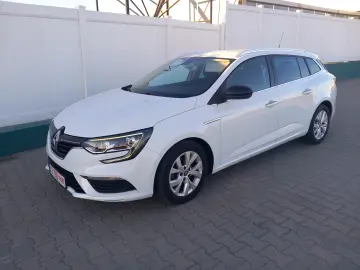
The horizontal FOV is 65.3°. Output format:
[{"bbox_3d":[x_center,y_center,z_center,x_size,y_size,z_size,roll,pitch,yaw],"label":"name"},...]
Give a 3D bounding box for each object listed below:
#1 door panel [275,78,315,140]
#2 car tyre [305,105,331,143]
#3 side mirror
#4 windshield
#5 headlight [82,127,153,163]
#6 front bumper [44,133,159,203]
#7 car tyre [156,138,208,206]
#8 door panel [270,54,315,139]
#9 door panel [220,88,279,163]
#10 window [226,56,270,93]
[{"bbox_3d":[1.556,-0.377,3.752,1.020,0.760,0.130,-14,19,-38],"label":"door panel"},{"bbox_3d":[2.097,-0.161,4.337,0.632,0.632,0.210,-14,19,-38],"label":"car tyre"},{"bbox_3d":[0.591,-0.411,2.787,0.160,0.145,0.210,-14,19,-38],"label":"side mirror"},{"bbox_3d":[0.049,-0.753,3.491,0.860,0.130,1.360,-43,35,-25],"label":"windshield"},{"bbox_3d":[-0.540,0.078,2.404,0.460,0.270,0.470,-14,19,-38],"label":"headlight"},{"bbox_3d":[-0.955,0.180,2.857,0.620,0.550,1.780,-14,19,-38],"label":"front bumper"},{"bbox_3d":[0.013,0.352,2.678,0.632,0.632,0.210,-14,19,-38],"label":"car tyre"},{"bbox_3d":[1.518,-0.536,3.767,1.020,1.050,0.260,-14,19,-38],"label":"door panel"},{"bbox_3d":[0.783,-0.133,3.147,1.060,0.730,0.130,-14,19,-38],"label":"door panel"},{"bbox_3d":[0.752,-0.673,3.116,0.950,0.400,0.080,-14,-7,-38],"label":"window"}]

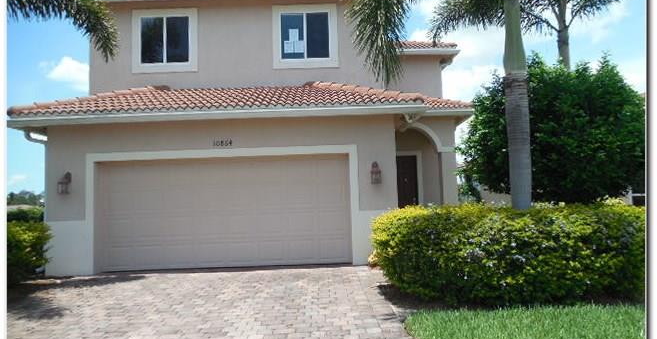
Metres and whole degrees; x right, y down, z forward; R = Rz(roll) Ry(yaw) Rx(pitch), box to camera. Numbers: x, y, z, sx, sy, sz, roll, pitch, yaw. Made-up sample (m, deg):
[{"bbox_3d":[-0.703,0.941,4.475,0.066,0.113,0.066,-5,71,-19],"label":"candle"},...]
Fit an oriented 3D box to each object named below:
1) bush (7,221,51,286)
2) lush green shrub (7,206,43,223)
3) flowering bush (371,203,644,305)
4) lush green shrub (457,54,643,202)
[{"bbox_3d":[-5.784,1.472,8.509,1.450,1.100,1.400,-2,-4,-1],"label":"bush"},{"bbox_3d":[-8.364,1.838,13.973,2.100,1.450,1.700,-2,-4,-1],"label":"lush green shrub"},{"bbox_3d":[2.506,1.100,6.660,3.700,1.190,1.600,-2,-4,-1],"label":"flowering bush"},{"bbox_3d":[4.165,-0.177,9.029,3.650,3.850,3.300,-2,-4,-1],"label":"lush green shrub"}]

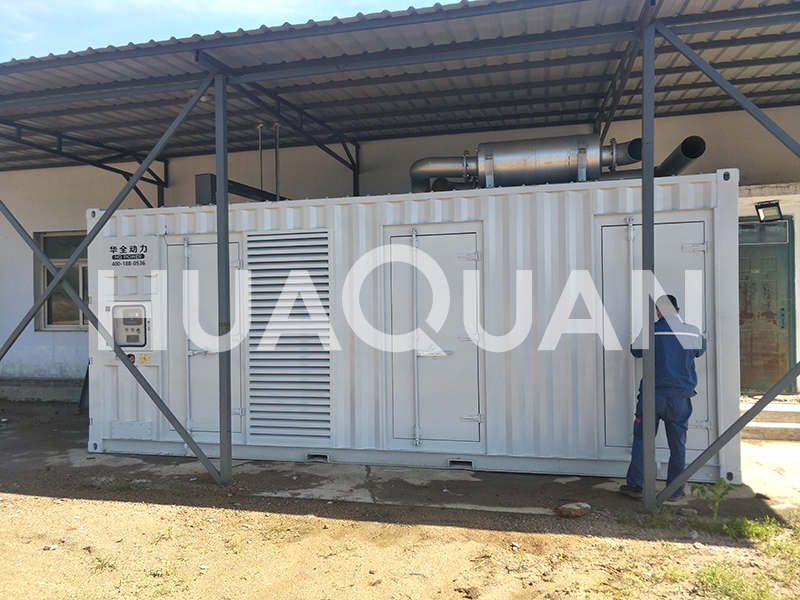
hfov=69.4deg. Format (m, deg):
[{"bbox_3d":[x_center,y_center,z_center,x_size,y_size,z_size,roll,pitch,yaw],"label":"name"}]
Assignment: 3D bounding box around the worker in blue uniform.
[{"bbox_3d":[2.186,0.791,4.801,0.660,1.664,0.480,-1,0,10],"label":"worker in blue uniform"}]

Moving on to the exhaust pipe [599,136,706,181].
[{"bbox_3d":[2.657,-1.458,6.335,0.850,0.240,1.520,-1,0,13],"label":"exhaust pipe"}]

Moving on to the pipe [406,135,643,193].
[{"bbox_3d":[1.288,-1.395,6.041,2.410,0.555,0.470,-1,0,13],"label":"pipe"}]

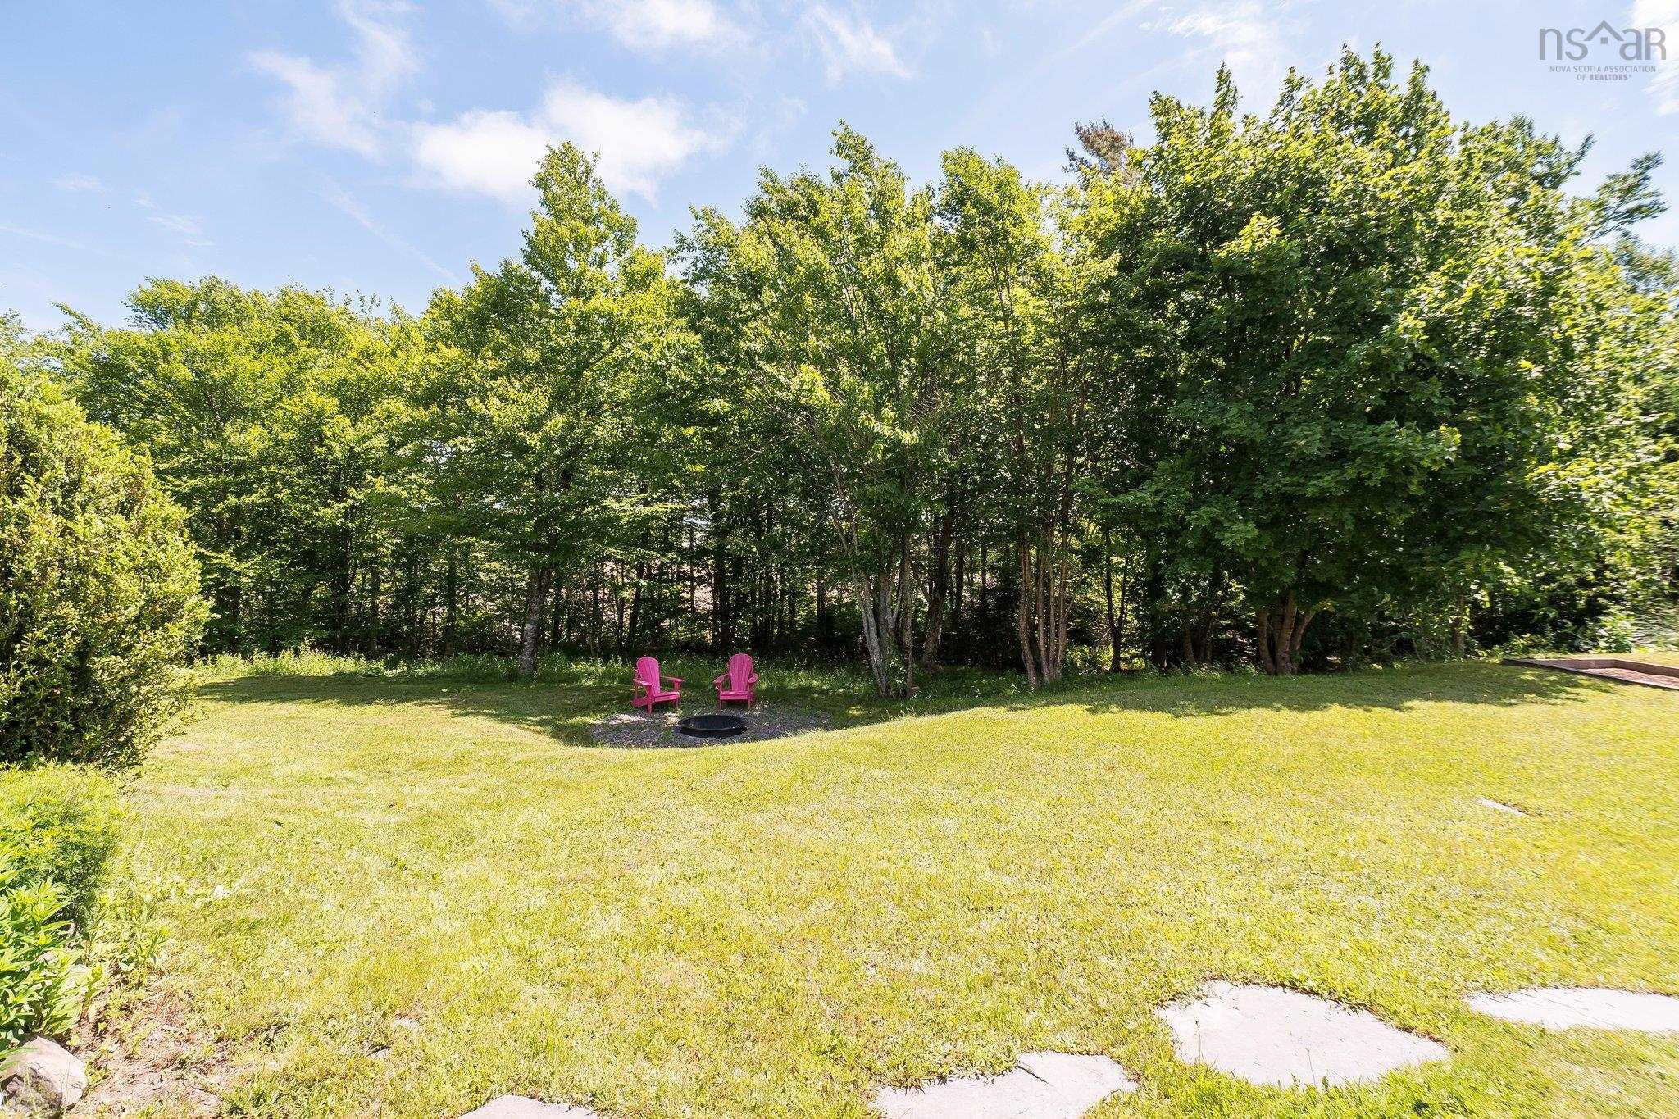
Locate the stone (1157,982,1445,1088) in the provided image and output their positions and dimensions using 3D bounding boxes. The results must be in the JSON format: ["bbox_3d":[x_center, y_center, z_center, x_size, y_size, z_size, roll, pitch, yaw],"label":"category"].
[{"bbox_3d":[1.459,1.525,2.220,0.830,0.050,0.505,0,0,8],"label":"stone"}]

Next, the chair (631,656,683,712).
[{"bbox_3d":[-3.125,2.080,11.940,0.750,0.900,0.840,0,0,-33],"label":"chair"}]

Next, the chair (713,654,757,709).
[{"bbox_3d":[-1.765,2.080,11.980,0.750,0.900,0.840,0,0,3],"label":"chair"}]

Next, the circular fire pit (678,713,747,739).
[{"bbox_3d":[-1.890,2.480,10.500,1.020,0.130,1.020,0,0,0],"label":"circular fire pit"}]

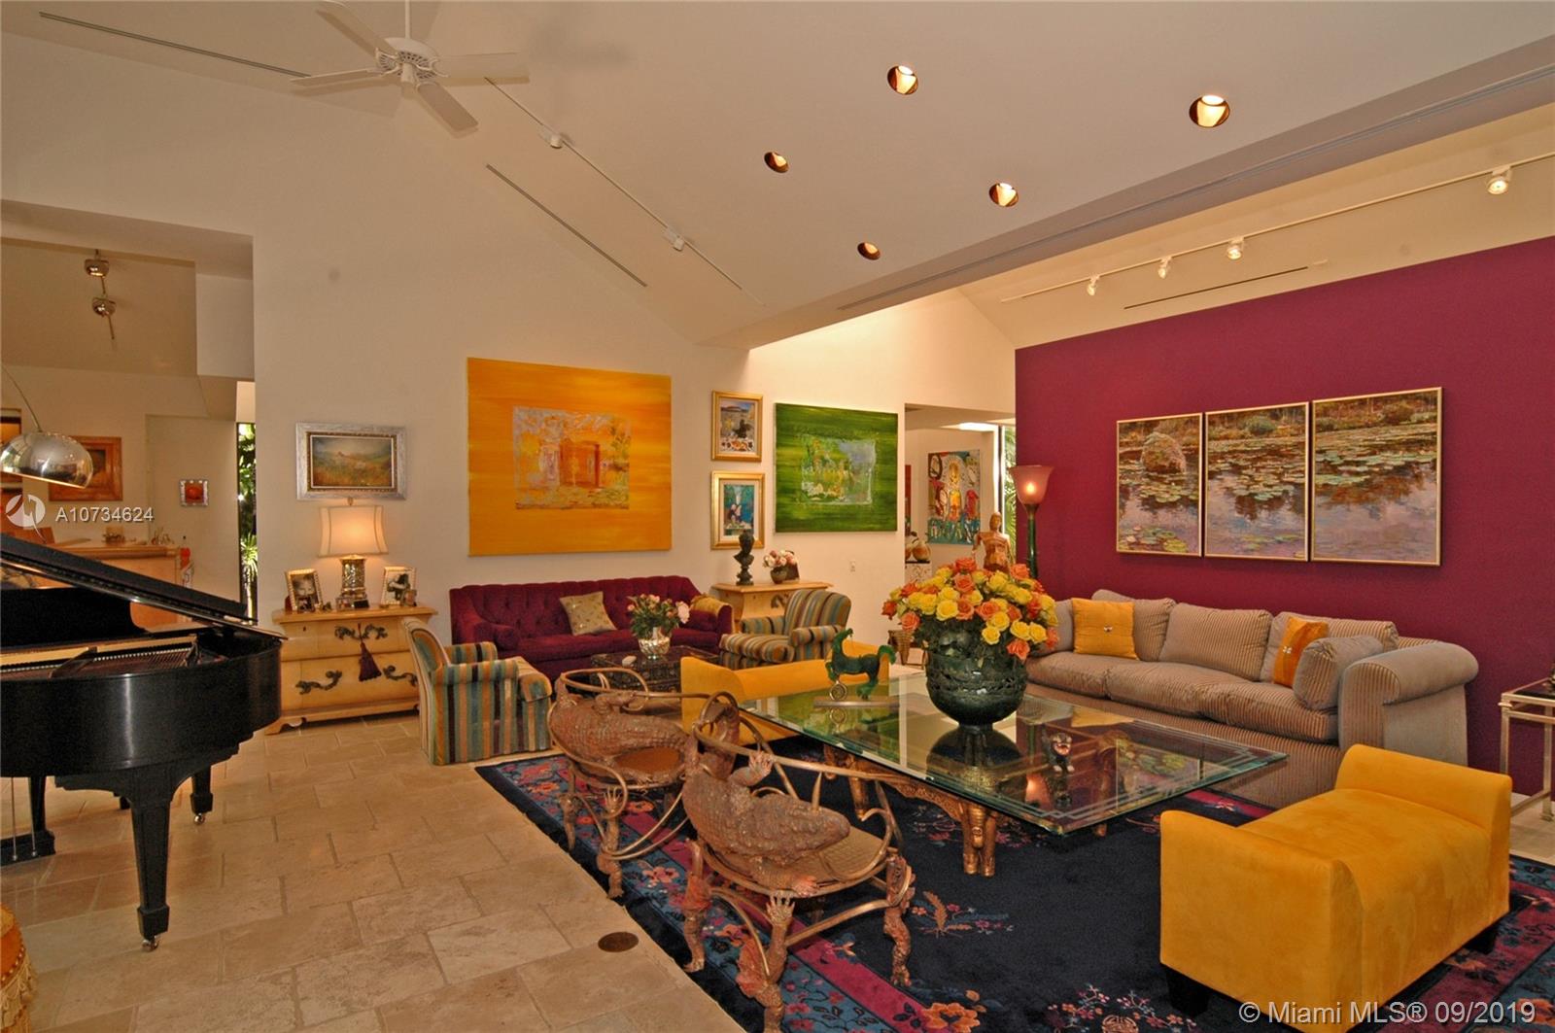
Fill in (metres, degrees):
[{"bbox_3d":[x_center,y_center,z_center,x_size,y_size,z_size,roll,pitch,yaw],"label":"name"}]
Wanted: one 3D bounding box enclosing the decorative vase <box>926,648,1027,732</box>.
[{"bbox_3d":[0.978,0.820,3.810,0.490,0.447,0.490,0,0,0],"label":"decorative vase"}]

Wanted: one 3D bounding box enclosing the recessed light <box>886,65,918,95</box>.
[{"bbox_3d":[0.625,-2.162,3.812,0.162,0.070,0.162,33,-17,-29],"label":"recessed light"}]

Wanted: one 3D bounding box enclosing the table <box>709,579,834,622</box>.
[{"bbox_3d":[-0.034,1.058,7.635,1.020,0.800,0.540,0,0,-32],"label":"table"}]

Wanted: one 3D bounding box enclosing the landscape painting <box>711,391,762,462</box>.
[{"bbox_3d":[-0.406,-0.878,7.708,0.568,0.667,0.040,0,0,-32],"label":"landscape painting"}]

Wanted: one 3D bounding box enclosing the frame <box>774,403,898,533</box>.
[{"bbox_3d":[0.658,-0.491,8.360,1.631,1.321,0.045,0,0,-32],"label":"frame"}]

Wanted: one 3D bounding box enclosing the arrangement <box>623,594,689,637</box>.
[{"bbox_3d":[-0.883,0.731,5.701,0.460,0.330,0.420,0,1,0],"label":"arrangement"}]

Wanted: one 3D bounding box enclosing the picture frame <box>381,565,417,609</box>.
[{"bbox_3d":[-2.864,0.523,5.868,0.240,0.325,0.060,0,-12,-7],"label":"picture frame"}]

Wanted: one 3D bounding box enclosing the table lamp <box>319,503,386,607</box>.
[{"bbox_3d":[-3.159,0.278,5.769,0.440,0.799,0.320,0,0,-32],"label":"table lamp"}]

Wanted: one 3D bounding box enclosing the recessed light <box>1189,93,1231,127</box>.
[{"bbox_3d":[1.845,-1.745,3.304,0.162,0.070,0.162,33,-17,-29],"label":"recessed light"}]

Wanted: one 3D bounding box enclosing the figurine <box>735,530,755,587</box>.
[{"bbox_3d":[-0.319,0.396,7.492,0.200,0.545,0.180,0,0,-12],"label":"figurine"}]

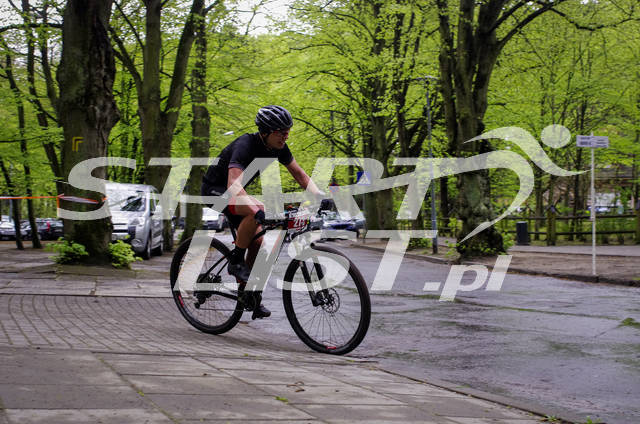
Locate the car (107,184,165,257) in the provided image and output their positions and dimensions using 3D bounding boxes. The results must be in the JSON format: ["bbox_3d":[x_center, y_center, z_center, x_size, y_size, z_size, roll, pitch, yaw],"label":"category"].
[{"bbox_3d":[-5.030,0.240,23.300,1.820,1.820,4.380,-1,-1,-3],"label":"car"}]

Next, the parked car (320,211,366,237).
[{"bbox_3d":[1.100,0.600,47.000,1.800,1.480,4.300,-1,-1,0],"label":"parked car"}]

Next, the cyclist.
[{"bbox_3d":[-0.417,0.050,6.215,0.950,1.500,0.640,1,8,41],"label":"cyclist"}]

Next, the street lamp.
[{"bbox_3d":[2.740,-1.220,23.500,0.620,4.500,0.620,-2,-1,0],"label":"street lamp"}]

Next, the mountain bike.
[{"bbox_3d":[-0.400,0.415,6.282,1.840,1.000,0.700,2,11,41],"label":"mountain bike"}]

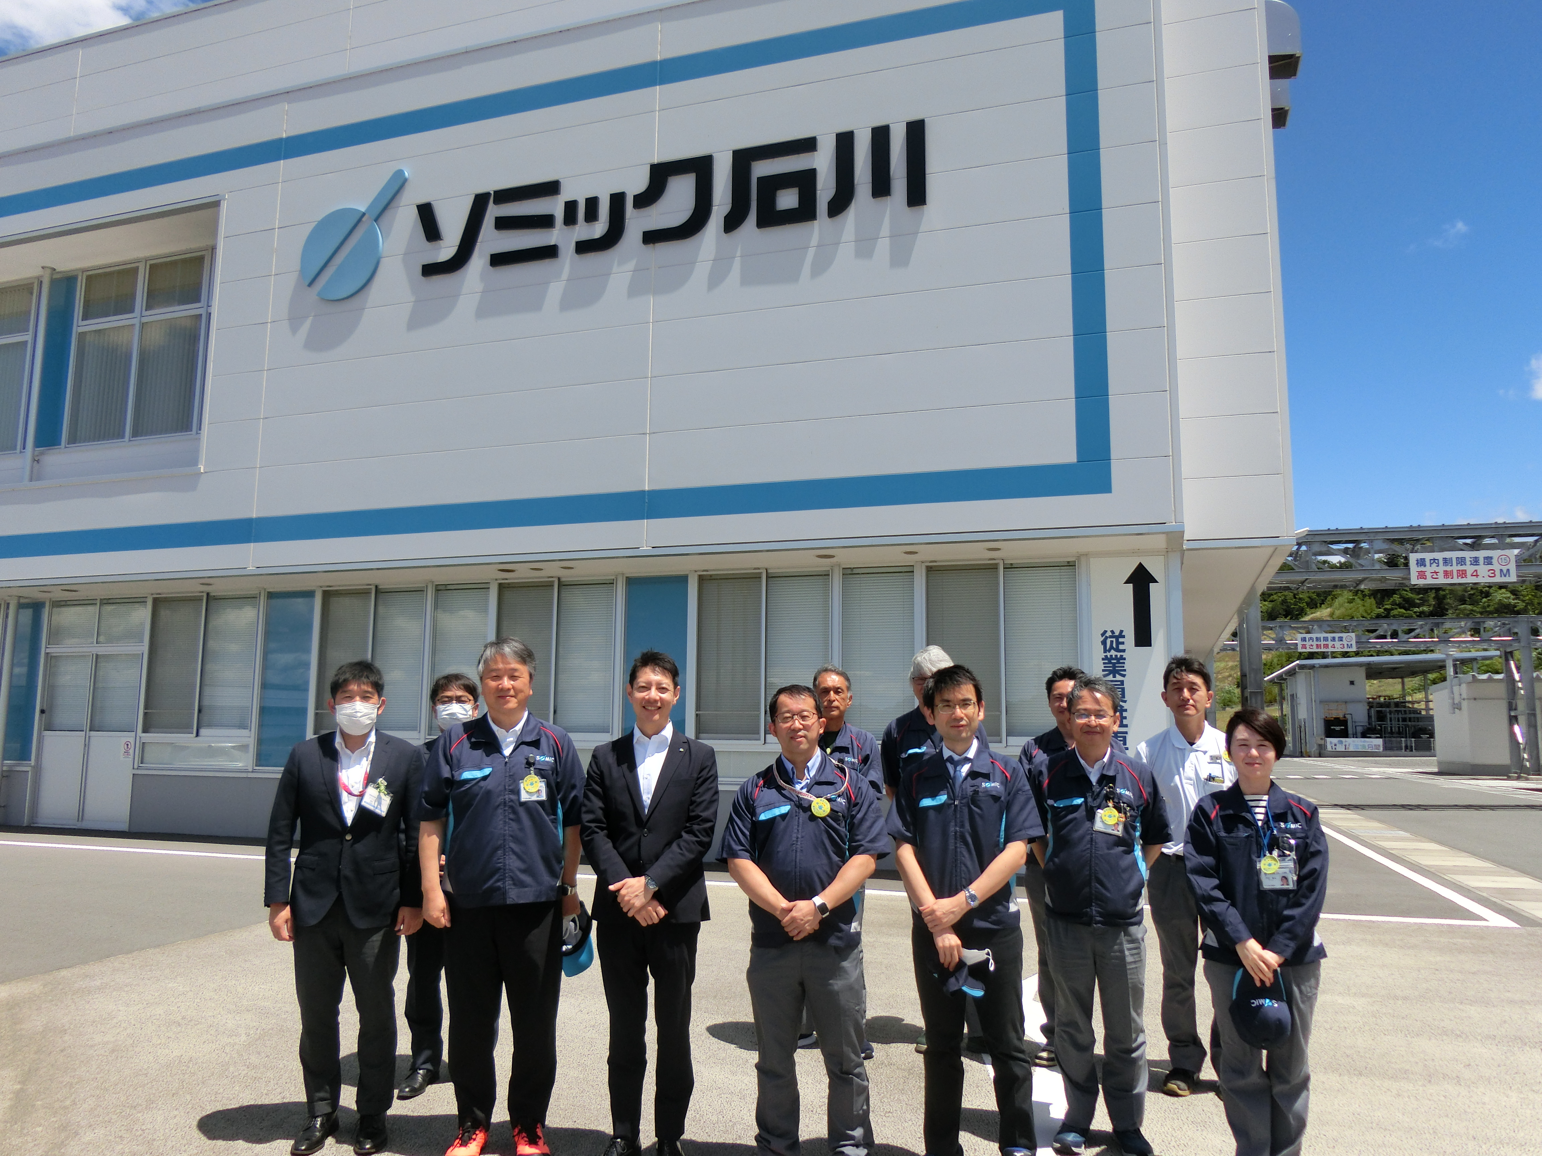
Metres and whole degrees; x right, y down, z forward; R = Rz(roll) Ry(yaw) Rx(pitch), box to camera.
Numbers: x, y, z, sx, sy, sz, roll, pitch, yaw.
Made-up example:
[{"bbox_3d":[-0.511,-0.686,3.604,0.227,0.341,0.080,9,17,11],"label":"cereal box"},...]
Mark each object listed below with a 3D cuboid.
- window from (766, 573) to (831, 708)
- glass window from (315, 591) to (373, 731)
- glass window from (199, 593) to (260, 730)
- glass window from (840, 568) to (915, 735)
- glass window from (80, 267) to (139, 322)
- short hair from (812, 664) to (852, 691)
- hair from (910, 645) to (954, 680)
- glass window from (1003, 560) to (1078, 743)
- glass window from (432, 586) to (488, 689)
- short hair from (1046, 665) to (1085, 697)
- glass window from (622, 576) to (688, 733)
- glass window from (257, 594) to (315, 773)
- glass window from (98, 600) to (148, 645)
[{"bbox_3d":[0.298,0.844,11.894,0.722,1.789,0.080,-2,-8,19],"label":"window"},{"bbox_3d":[-5.311,1.040,13.844,0.780,1.771,0.080,-2,-8,19],"label":"glass window"},{"bbox_3d":[-7.117,1.120,14.620,0.860,1.807,0.070,-2,-8,19],"label":"glass window"},{"bbox_3d":[1.119,0.778,11.614,0.791,1.780,0.080,-2,-8,19],"label":"glass window"},{"bbox_3d":[-9.665,-4.152,16.277,1.097,0.765,0.070,-2,-8,19],"label":"glass window"},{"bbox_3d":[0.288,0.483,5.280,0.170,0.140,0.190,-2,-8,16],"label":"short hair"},{"bbox_3d":[0.762,0.401,5.220,0.200,0.170,0.210,-2,-8,19],"label":"hair"},{"bbox_3d":[2.735,0.728,11.279,0.717,1.784,0.070,-2,-8,19],"label":"glass window"},{"bbox_3d":[-3.702,0.984,13.284,0.747,1.772,0.080,-2,-8,19],"label":"glass window"},{"bbox_3d":[1.355,0.478,5.086,0.190,0.160,0.210,-2,-8,17],"label":"short hair"},{"bbox_3d":[-1.308,1.001,12.627,0.786,2.056,0.070,-2,-8,19],"label":"glass window"},{"bbox_3d":[-6.128,1.277,14.099,0.778,2.230,0.080,-2,-8,19],"label":"glass window"},{"bbox_3d":[-8.929,0.611,15.329,0.856,0.622,0.070,-2,-8,19],"label":"glass window"}]

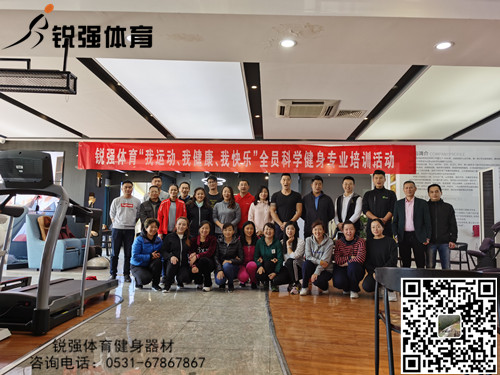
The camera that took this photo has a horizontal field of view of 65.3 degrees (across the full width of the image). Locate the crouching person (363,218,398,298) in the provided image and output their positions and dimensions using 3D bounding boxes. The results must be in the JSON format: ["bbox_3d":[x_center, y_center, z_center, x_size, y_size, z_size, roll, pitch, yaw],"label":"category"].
[{"bbox_3d":[1.749,0.967,5.226,0.500,1.010,0.620,-2,-7,21],"label":"crouching person"}]

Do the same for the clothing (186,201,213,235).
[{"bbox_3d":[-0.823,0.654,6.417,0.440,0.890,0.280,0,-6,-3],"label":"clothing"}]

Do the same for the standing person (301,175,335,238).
[{"bbox_3d":[1.067,0.682,6.162,0.530,1.780,0.320,-1,-6,9],"label":"standing person"}]

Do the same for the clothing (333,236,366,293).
[{"bbox_3d":[1.369,1.063,5.366,0.470,0.790,0.580,-2,-6,14],"label":"clothing"}]

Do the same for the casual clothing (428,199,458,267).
[{"bbox_3d":[2.959,0.834,5.995,0.500,1.340,0.310,-3,-7,23],"label":"casual clothing"}]

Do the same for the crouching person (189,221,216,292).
[{"bbox_3d":[-0.743,1.032,6.032,0.480,1.024,0.650,0,-6,12],"label":"crouching person"}]

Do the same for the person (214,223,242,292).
[{"bbox_3d":[-0.337,1.048,5.982,0.460,1.003,0.650,2,-6,-5],"label":"person"}]

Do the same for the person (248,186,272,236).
[{"bbox_3d":[0.176,0.790,6.455,0.450,1.638,0.300,2,-6,-5],"label":"person"}]

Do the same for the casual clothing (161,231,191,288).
[{"bbox_3d":[-1.137,1.102,5.950,0.490,0.870,0.600,1,-6,-4],"label":"casual clothing"}]

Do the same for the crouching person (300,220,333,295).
[{"bbox_3d":[0.980,1.016,5.750,0.520,1.060,0.700,0,-6,11],"label":"crouching person"}]

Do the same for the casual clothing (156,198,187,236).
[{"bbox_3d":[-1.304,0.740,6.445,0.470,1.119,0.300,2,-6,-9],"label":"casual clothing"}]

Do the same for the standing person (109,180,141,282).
[{"bbox_3d":[-2.140,0.725,6.650,0.490,1.730,0.300,2,-6,-8],"label":"standing person"}]

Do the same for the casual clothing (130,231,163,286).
[{"bbox_3d":[-1.625,1.081,6.074,0.500,0.787,0.650,4,-6,-20],"label":"casual clothing"}]

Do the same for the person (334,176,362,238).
[{"bbox_3d":[1.521,0.721,6.013,0.500,1.785,0.330,-1,-6,17],"label":"person"}]

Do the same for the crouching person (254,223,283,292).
[{"bbox_3d":[0.279,1.057,5.983,0.480,1.020,0.650,1,-6,5],"label":"crouching person"}]

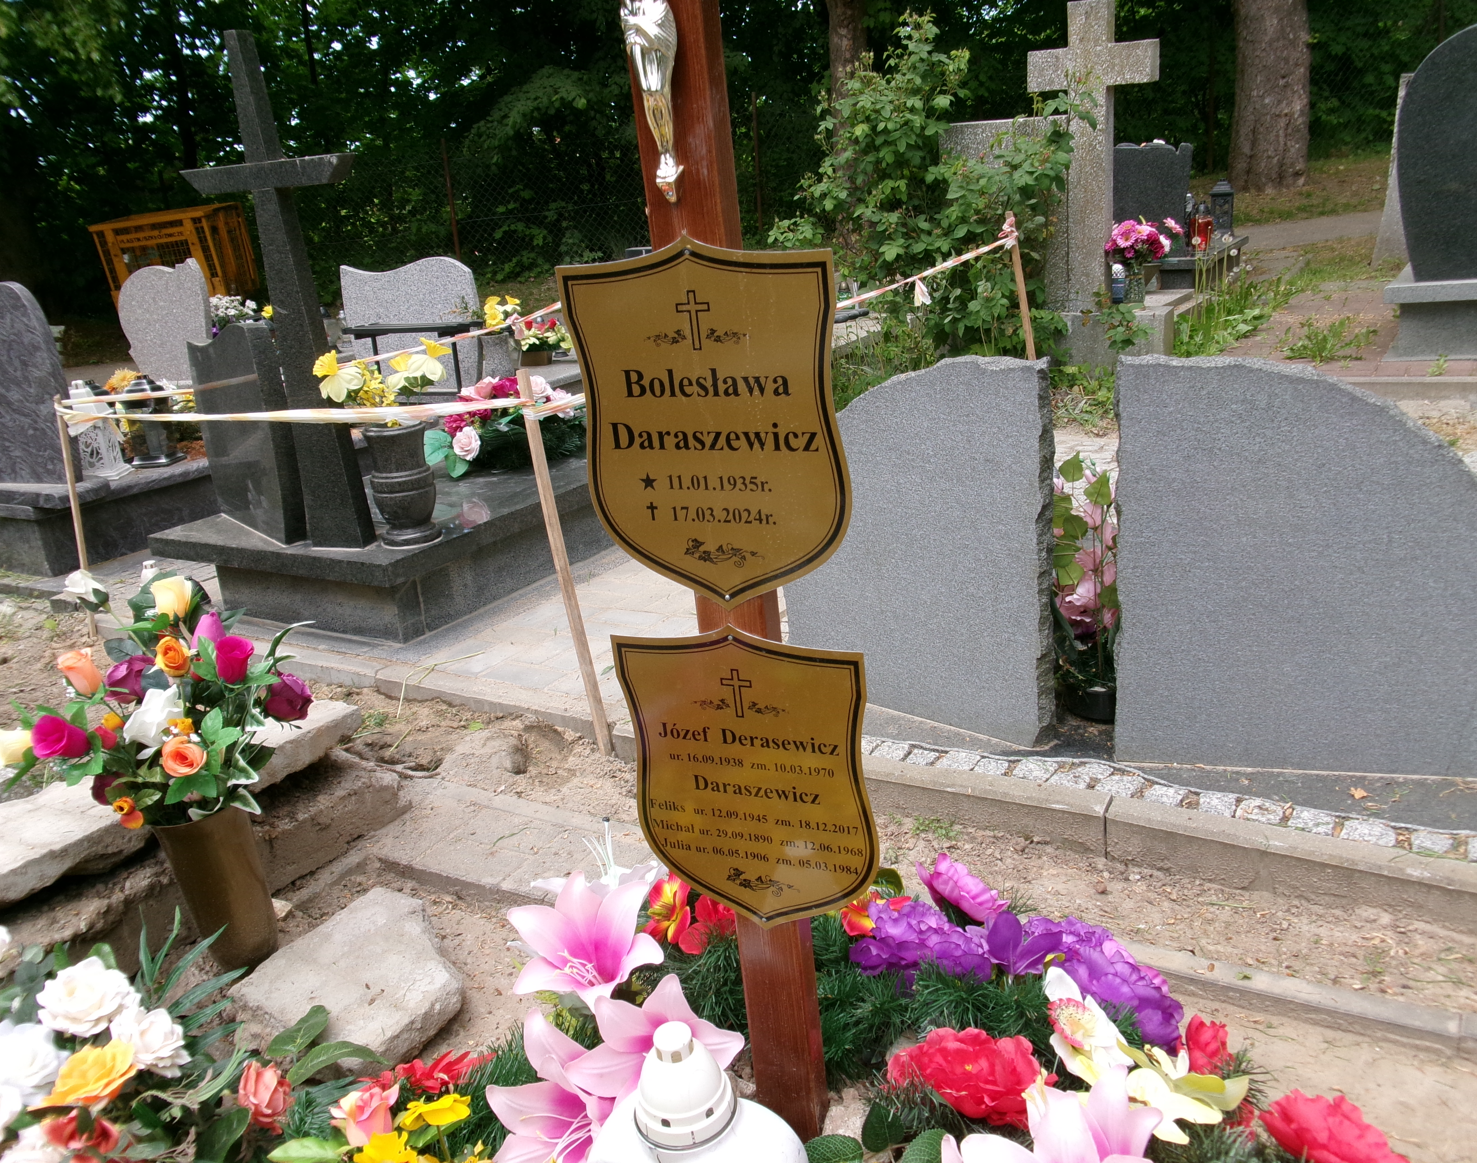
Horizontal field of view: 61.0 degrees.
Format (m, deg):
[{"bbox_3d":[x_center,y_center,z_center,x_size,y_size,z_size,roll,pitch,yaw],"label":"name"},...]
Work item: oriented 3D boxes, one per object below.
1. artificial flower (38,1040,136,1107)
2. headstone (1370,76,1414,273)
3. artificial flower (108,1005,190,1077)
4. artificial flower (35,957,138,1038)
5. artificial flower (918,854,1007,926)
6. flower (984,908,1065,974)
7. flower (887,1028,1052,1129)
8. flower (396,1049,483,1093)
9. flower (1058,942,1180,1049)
[{"bbox_3d":[-0.643,0.485,1.240,0.088,0.048,0.068,-29,28,-26],"label":"artificial flower"},{"bbox_3d":[4.366,-2.558,7.800,0.750,1.150,0.130,6,21,31],"label":"headstone"},{"bbox_3d":[-0.610,0.475,1.300,0.078,0.056,0.070,-19,23,-36],"label":"artificial flower"},{"bbox_3d":[-0.686,0.437,1.320,0.100,0.075,0.090,-16,21,-31],"label":"artificial flower"},{"bbox_3d":[0.287,0.395,1.620,0.120,0.060,0.090,25,21,0],"label":"artificial flower"},{"bbox_3d":[0.332,0.417,1.450,0.090,0.070,0.075,-1,18,13],"label":"flower"},{"bbox_3d":[0.230,0.495,1.250,0.155,0.080,0.115,-2,18,10],"label":"flower"},{"bbox_3d":[-0.312,0.510,1.310,0.085,0.036,0.065,-11,19,-17],"label":"flower"},{"bbox_3d":[0.422,0.456,1.380,0.125,0.100,0.110,-10,18,-15],"label":"flower"}]

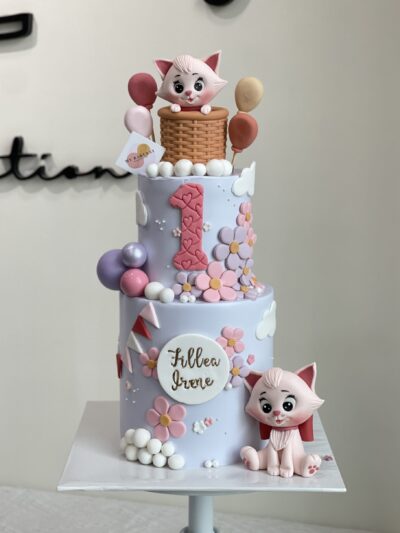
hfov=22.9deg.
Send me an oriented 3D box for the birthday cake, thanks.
[{"bbox_3d":[0.010,-0.014,1.148,0.256,0.462,0.210,1,10,2],"label":"birthday cake"}]

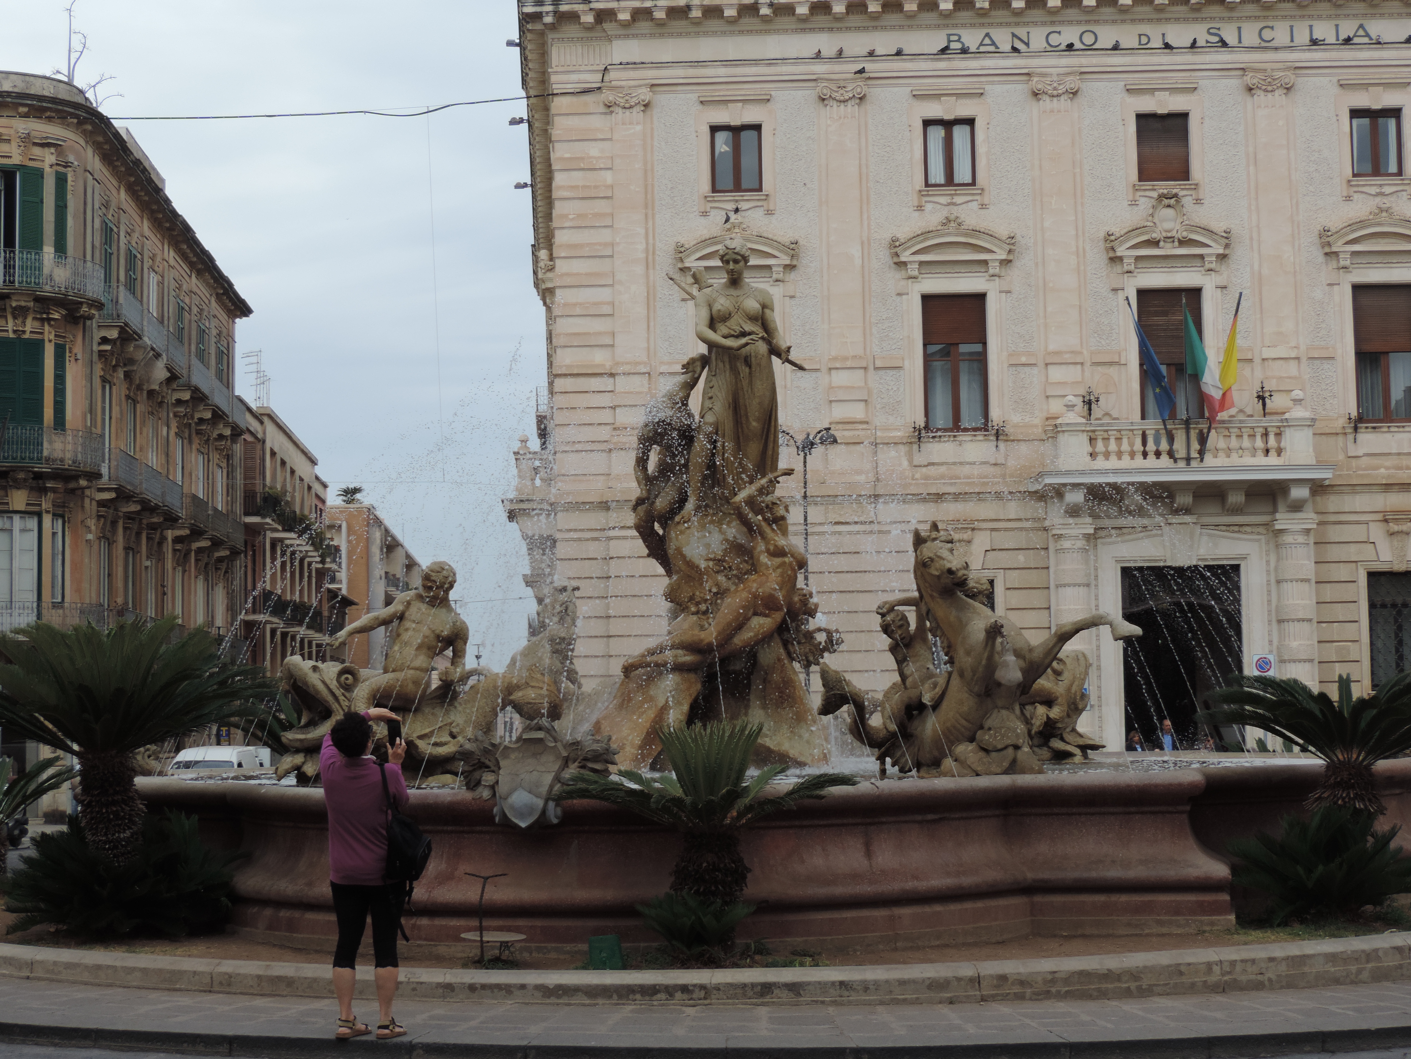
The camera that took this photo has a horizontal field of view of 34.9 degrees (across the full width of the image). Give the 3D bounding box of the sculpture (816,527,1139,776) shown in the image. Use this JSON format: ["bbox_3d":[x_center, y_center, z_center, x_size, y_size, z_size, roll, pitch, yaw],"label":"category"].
[{"bbox_3d":[2.060,0.957,17.200,1.700,1.850,2.100,2,-6,-34],"label":"sculpture"}]

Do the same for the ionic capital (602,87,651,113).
[{"bbox_3d":[-1.617,-8.800,46.006,0.997,0.531,0.300,-1,-5,2],"label":"ionic capital"}]

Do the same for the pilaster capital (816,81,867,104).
[{"bbox_3d":[2.785,-8.931,45.864,1.036,0.483,0.300,-1,-5,2],"label":"pilaster capital"}]

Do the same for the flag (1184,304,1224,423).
[{"bbox_3d":[8.998,-3.013,40.501,0.700,2.120,0.450,-1,-5,1],"label":"flag"}]

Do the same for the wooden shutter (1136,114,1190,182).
[{"bbox_3d":[9.361,-7.789,45.848,1.086,1.423,0.080,-1,-5,2],"label":"wooden shutter"}]

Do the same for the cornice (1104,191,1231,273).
[{"bbox_3d":[8.795,-5.659,42.729,2.330,1.470,0.420,-1,-5,1],"label":"cornice"}]

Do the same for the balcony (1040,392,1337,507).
[{"bbox_3d":[8.951,-1.470,41.801,5.300,2.000,1.550,-1,-5,1],"label":"balcony"}]

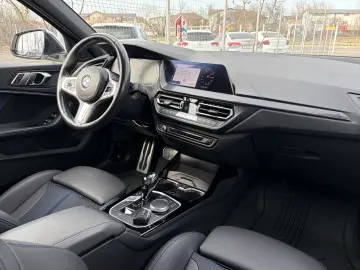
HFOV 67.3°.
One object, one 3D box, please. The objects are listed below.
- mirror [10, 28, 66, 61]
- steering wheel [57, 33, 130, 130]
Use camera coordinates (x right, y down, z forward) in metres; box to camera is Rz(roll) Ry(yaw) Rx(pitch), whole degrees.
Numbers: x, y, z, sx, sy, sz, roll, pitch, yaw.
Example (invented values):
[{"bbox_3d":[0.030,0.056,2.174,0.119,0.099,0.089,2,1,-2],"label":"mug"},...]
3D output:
[{"bbox_3d":[-0.723,-0.463,1.390,0.240,0.155,0.130,8,20,23],"label":"mirror"},{"bbox_3d":[-0.329,-0.201,1.029,0.370,0.370,0.095,12,0,32],"label":"steering wheel"}]

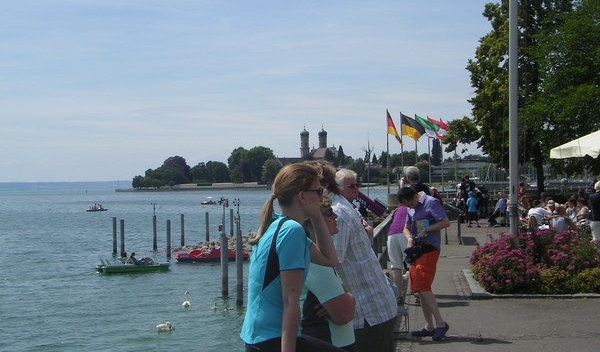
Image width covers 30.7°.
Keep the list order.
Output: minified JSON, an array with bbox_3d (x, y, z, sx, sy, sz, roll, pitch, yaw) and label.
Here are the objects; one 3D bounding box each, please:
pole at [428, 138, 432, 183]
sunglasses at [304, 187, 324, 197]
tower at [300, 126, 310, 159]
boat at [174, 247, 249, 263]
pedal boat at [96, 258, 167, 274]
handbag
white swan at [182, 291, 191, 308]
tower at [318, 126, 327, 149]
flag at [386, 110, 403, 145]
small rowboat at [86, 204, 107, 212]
[{"bbox_3d":[10.056,-1.165,84.800,0.120,6.900,0.120,-1,-1,0],"label":"pole"},{"bbox_3d":[0.036,0.068,4.620,0.140,0.050,0.145,-1,-1,-19],"label":"sunglasses"},{"bbox_3d":[5.057,-20.390,999.764,7.600,53.000,7.600,-1,-1,-16],"label":"tower"},{"bbox_3d":[-5.091,4.519,63.960,4.300,0.850,1.600,-1,-1,-6],"label":"boat"},{"bbox_3d":[-8.564,4.529,56.560,3.600,0.800,1.600,-1,-1,-20],"label":"pedal boat"},{"bbox_3d":[1.272,0.795,11.500,0.290,0.220,0.160,-1,-1,37],"label":"handbag"},{"bbox_3d":[-4.075,4.425,39.861,0.340,0.580,0.800,-1,-1,-4],"label":"white swan"},{"bbox_3d":[21.475,-20.859,1009.764,7.600,53.000,7.600,-1,-1,-16],"label":"tower"},{"bbox_3d":[6.612,-3.376,76.000,1.250,2.400,0.500,-1,-1,-9],"label":"flag"},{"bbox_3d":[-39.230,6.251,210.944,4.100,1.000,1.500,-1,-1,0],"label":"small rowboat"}]

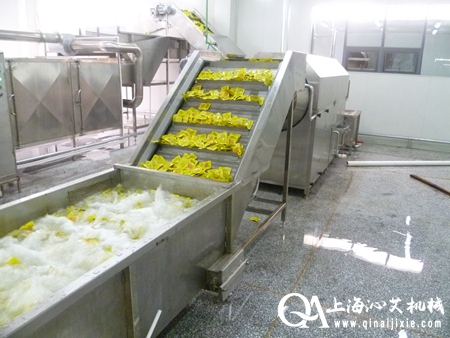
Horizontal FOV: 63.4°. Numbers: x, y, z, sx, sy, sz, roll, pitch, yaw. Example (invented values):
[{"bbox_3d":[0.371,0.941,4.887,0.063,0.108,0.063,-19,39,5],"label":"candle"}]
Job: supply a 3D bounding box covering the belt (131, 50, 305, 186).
[{"bbox_3d":[0.047,-0.658,3.654,1.068,1.069,1.953,7,14,23],"label":"belt"}]

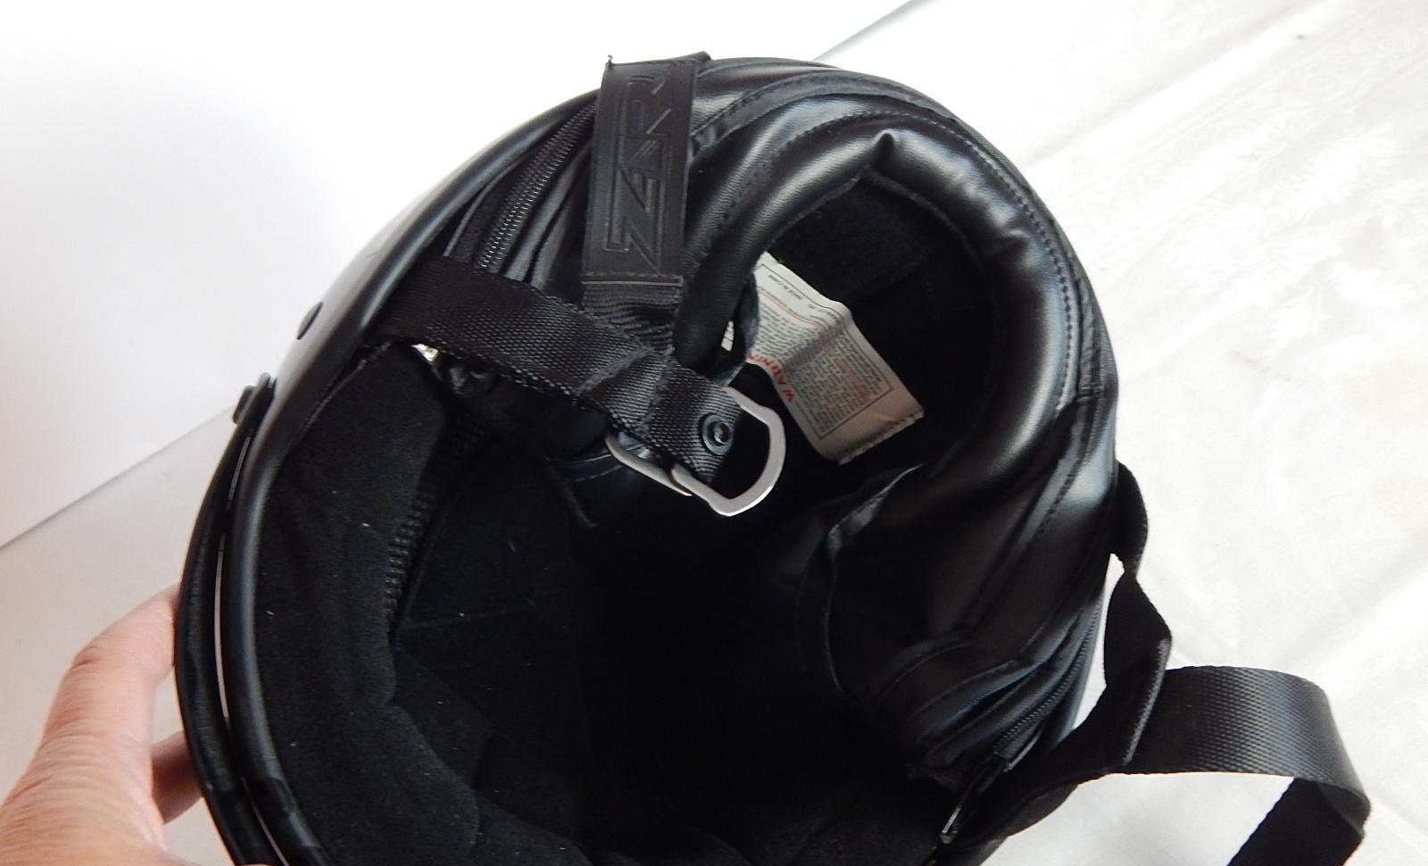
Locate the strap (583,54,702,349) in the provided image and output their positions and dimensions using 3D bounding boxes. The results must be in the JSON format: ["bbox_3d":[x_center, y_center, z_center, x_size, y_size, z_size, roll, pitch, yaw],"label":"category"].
[{"bbox_3d":[-0.019,-0.060,0.402,0.025,0.013,0.088,1,60,4],"label":"strap"}]

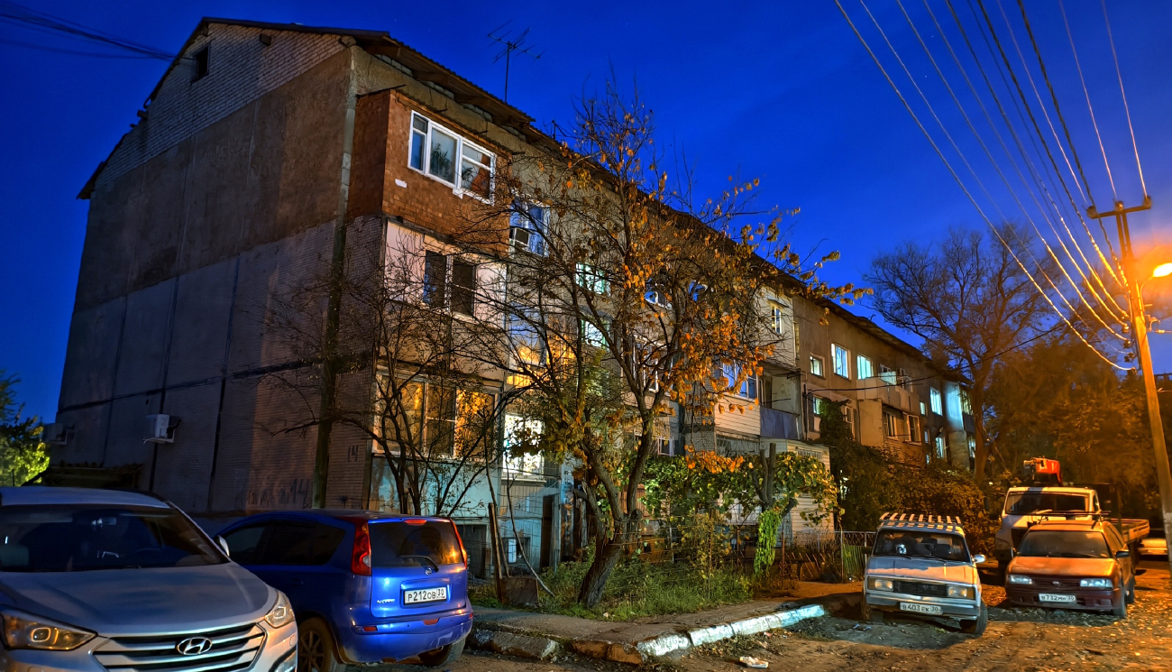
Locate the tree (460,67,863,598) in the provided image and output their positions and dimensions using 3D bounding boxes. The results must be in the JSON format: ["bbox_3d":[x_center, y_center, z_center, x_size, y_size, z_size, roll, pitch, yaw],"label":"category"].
[{"bbox_3d":[1.356,-0.091,13.564,6.500,9.100,6.000,1,-13,0],"label":"tree"}]

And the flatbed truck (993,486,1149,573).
[{"bbox_3d":[13.092,5.274,20.921,2.280,2.280,6.400,-11,-17,40],"label":"flatbed truck"}]

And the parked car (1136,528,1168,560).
[{"bbox_3d":[25.695,9.335,34.894,1.680,1.430,4.200,-9,-16,38],"label":"parked car"}]

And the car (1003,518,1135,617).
[{"bbox_3d":[8.994,4.203,14.389,1.690,1.470,4.420,-9,-16,36],"label":"car"}]

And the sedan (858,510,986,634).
[{"bbox_3d":[5.525,3.846,12.958,1.620,1.580,4.100,-1,-12,22],"label":"sedan"}]

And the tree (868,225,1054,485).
[{"bbox_3d":[16.685,1.884,35.168,8.400,15.200,8.400,-7,-14,29],"label":"tree"}]

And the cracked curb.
[{"bbox_3d":[1.473,4.061,11.270,2.221,0.260,6.538,-9,-16,36],"label":"cracked curb"}]

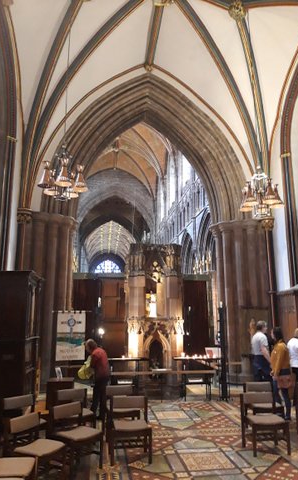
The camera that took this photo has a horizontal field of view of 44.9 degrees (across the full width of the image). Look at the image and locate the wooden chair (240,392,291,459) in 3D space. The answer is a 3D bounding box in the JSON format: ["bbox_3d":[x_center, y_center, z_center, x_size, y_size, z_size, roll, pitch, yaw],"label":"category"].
[{"bbox_3d":[1.724,2.725,5.353,0.553,0.769,0.482,1,-11,-6],"label":"wooden chair"}]

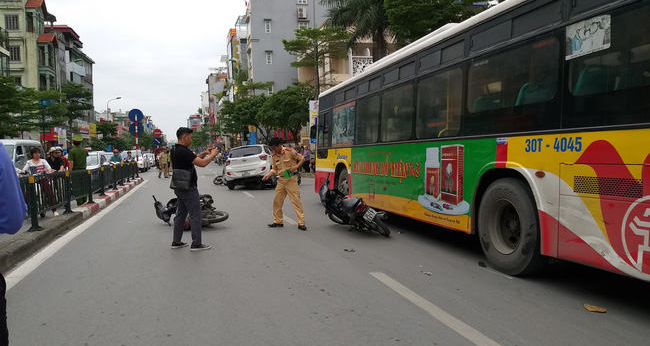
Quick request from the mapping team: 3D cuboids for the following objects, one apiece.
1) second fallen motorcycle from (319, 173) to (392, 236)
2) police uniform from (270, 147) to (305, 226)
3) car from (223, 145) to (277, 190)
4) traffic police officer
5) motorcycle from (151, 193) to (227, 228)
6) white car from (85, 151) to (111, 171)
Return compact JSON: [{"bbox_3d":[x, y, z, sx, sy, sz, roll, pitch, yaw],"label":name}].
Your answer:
[{"bbox_3d":[0.360,0.580,7.620,1.050,0.680,1.880,43,-15,-18],"label":"second fallen motorcycle"},{"bbox_3d":[-0.655,0.230,8.500,0.600,1.370,0.420,0,3,30],"label":"police uniform"},{"bbox_3d":[-2.650,-0.300,19.200,1.680,1.500,3.770,-8,2,6],"label":"car"},{"bbox_3d":[-0.700,0.155,8.500,0.740,1.610,0.500,0,3,30],"label":"traffic police officer"},{"bbox_3d":[-2.480,0.735,9.020,1.050,0.680,1.850,4,-2,-28],"label":"motorcycle"},{"bbox_3d":[-11.950,-0.250,25.000,1.760,1.620,4.300,-2,2,-16],"label":"white car"}]

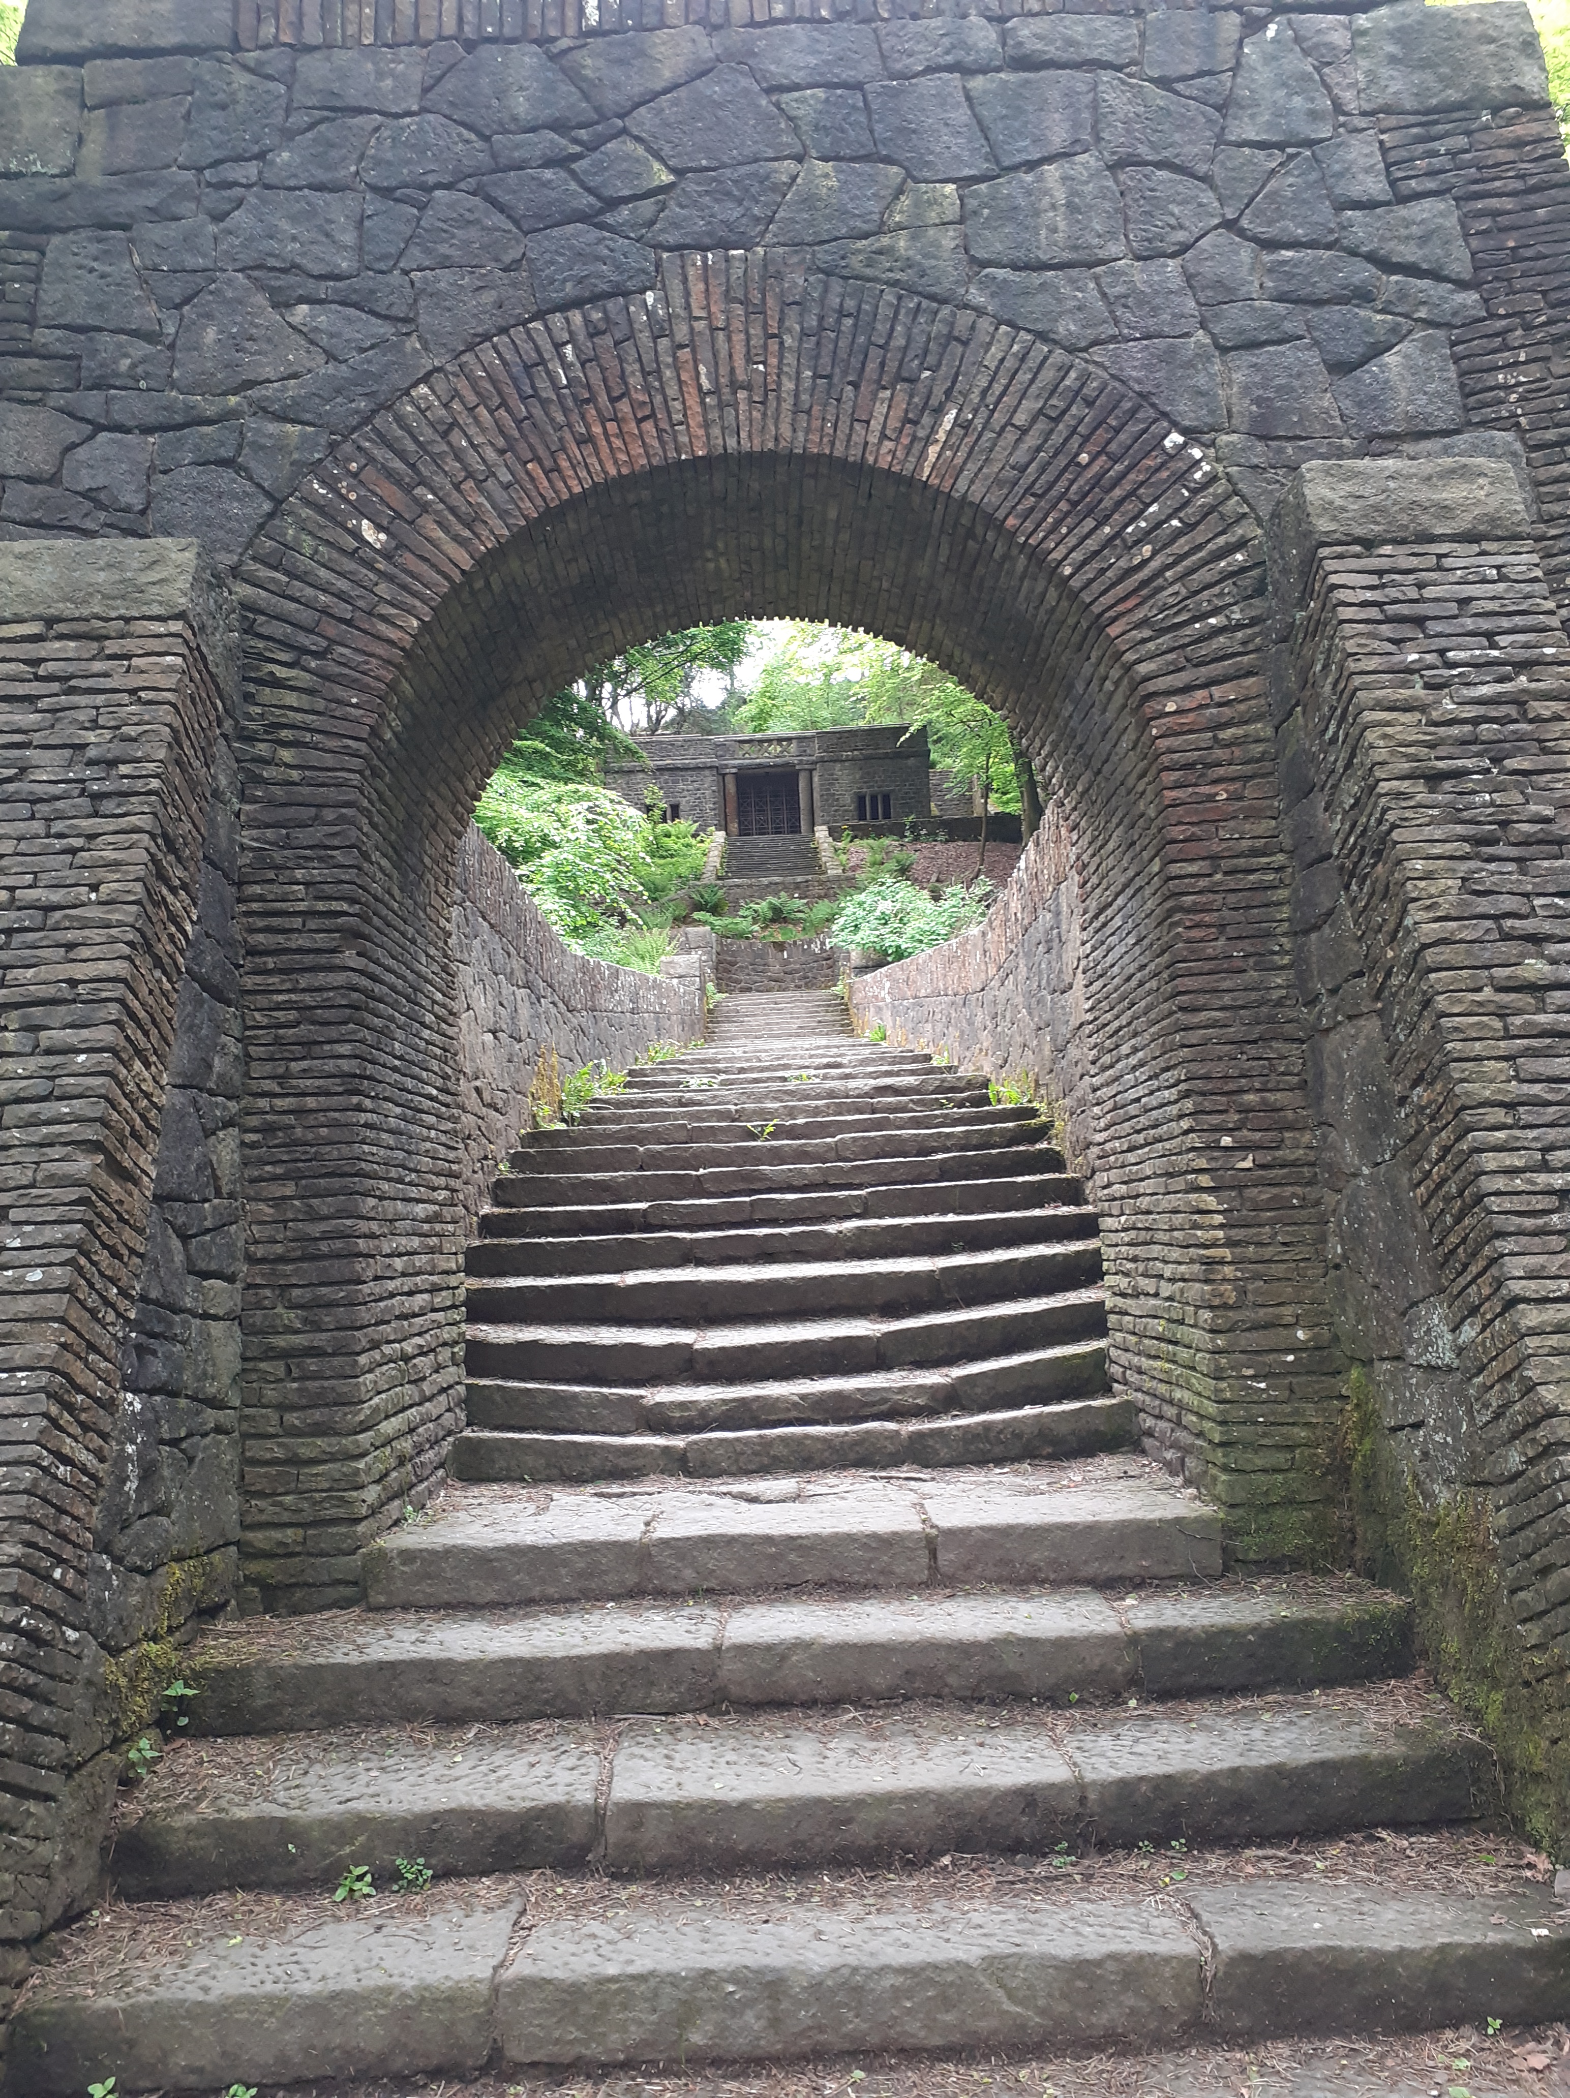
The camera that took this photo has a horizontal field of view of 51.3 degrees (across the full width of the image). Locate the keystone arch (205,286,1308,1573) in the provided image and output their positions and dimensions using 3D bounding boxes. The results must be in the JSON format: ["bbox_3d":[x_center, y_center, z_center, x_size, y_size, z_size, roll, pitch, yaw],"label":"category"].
[{"bbox_3d":[-0.054,-0.396,5.359,3.020,3.940,1.330,-2,-6,0],"label":"keystone arch"}]

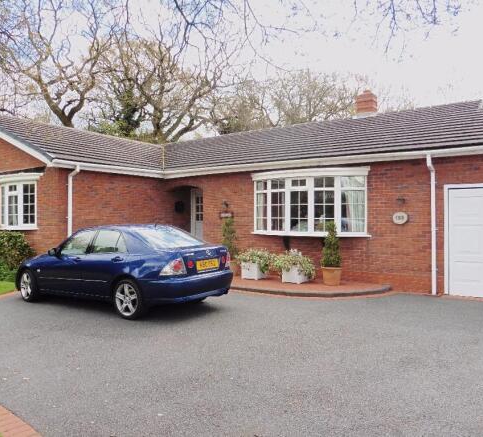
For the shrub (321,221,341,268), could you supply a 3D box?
[{"bbox_3d":[1.850,0.555,8.370,0.400,0.990,0.400,0,0,28],"label":"shrub"}]

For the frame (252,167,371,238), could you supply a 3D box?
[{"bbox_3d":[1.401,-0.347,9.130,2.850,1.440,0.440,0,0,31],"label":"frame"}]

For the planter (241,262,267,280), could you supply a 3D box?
[{"bbox_3d":[0.305,1.200,9.248,0.400,0.380,0.420,0,0,36],"label":"planter"}]

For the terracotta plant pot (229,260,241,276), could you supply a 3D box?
[{"bbox_3d":[-0.246,1.205,9.650,0.420,0.380,0.420,0,0,0],"label":"terracotta plant pot"}]

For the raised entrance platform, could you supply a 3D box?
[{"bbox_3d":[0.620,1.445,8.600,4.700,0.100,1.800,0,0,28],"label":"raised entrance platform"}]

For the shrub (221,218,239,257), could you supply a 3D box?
[{"bbox_3d":[-0.275,0.500,9.650,0.400,1.000,0.400,0,0,0],"label":"shrub"}]

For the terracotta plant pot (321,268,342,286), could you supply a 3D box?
[{"bbox_3d":[1.888,1.188,8.450,0.420,0.390,0.420,0,0,31],"label":"terracotta plant pot"}]

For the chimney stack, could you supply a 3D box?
[{"bbox_3d":[3.682,-3.415,12.000,0.530,0.760,0.530,0,0,31],"label":"chimney stack"}]

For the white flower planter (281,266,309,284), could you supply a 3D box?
[{"bbox_3d":[1.159,1.200,8.708,0.400,0.380,0.420,0,0,36],"label":"white flower planter"}]

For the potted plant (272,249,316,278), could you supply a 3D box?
[{"bbox_3d":[1.150,1.010,8.770,0.920,0.700,0.750,0,0,31],"label":"potted plant"}]

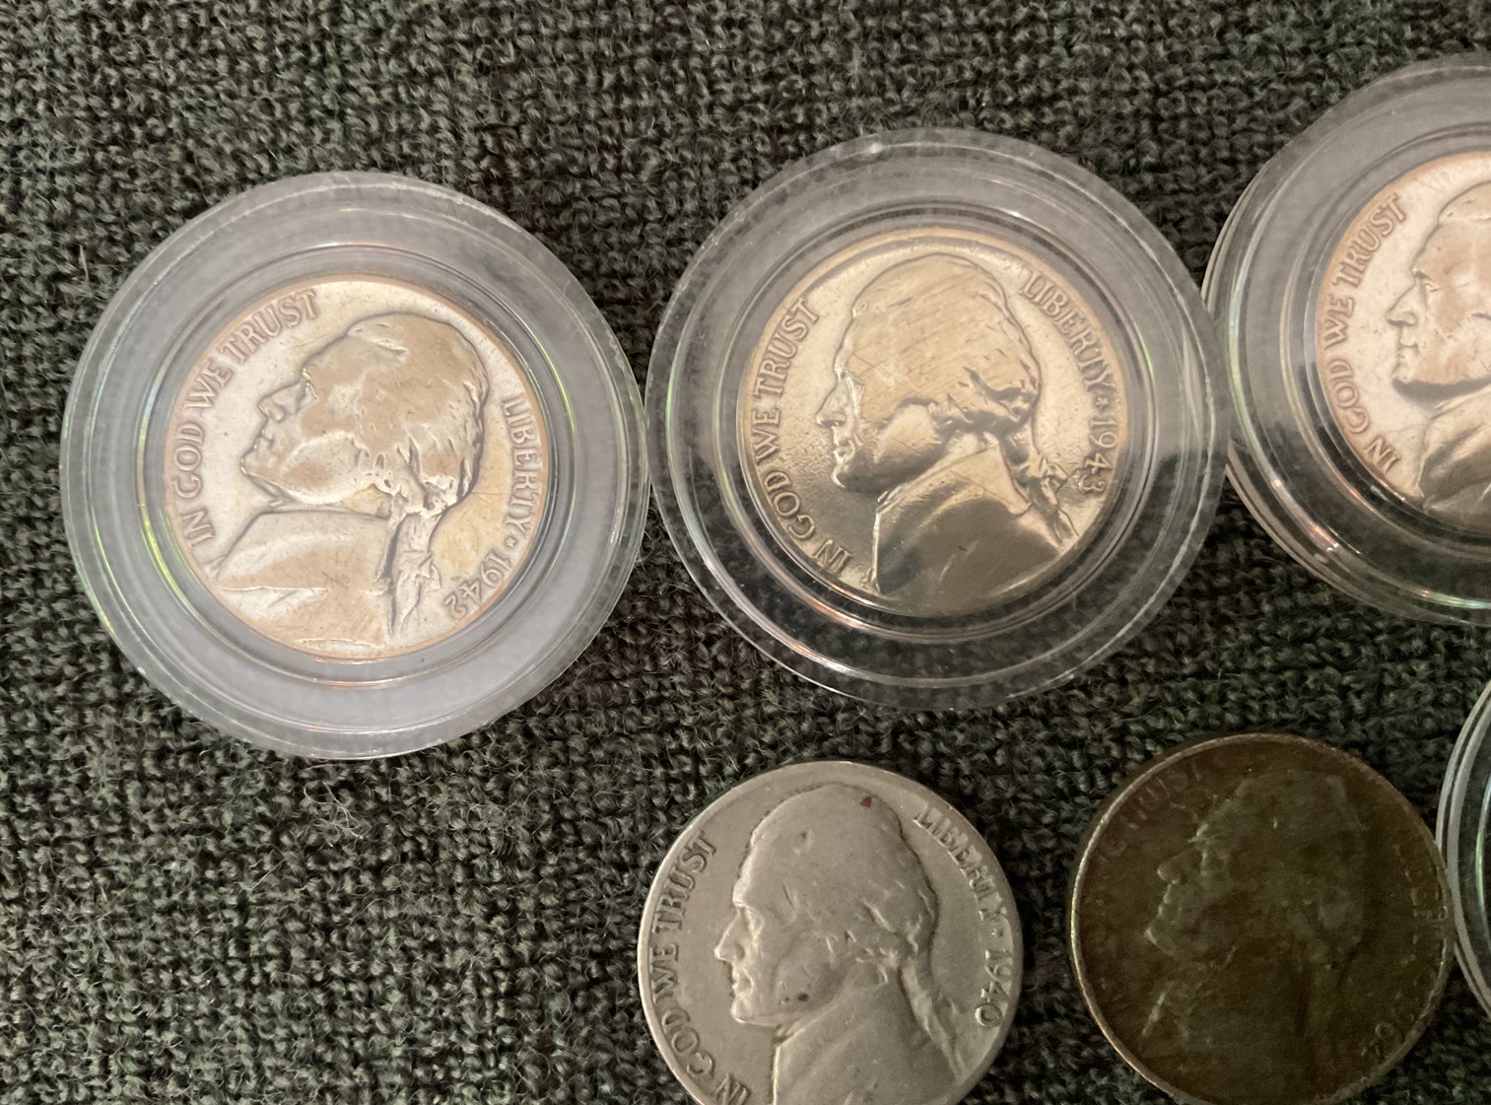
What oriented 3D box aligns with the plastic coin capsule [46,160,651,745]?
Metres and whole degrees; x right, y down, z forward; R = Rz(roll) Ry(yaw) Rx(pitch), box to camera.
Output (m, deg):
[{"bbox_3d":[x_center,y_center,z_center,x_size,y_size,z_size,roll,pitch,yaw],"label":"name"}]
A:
[{"bbox_3d":[-0.022,-0.005,0.070,0.032,0.005,0.032,0,87,0],"label":"plastic coin capsule"}]

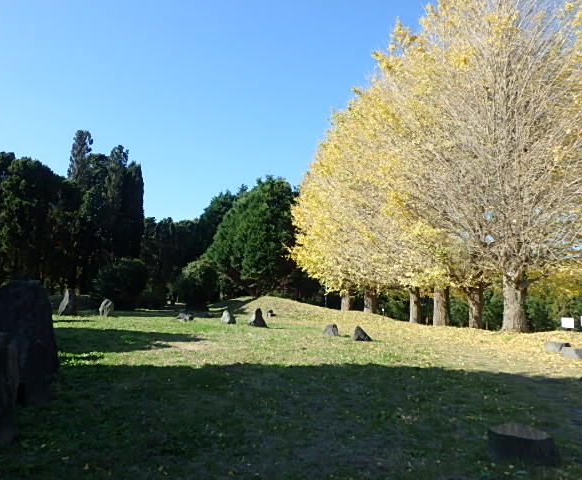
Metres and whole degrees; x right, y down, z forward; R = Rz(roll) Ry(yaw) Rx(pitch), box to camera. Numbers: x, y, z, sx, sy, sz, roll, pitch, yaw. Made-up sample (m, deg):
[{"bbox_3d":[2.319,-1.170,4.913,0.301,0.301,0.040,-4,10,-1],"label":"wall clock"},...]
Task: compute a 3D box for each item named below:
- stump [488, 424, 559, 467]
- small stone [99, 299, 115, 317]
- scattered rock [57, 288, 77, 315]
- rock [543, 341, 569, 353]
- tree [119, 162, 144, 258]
[{"bbox_3d":[2.060,1.798,4.256,0.610,0.208,0.570,0,-5,0],"label":"stump"},{"bbox_3d":[-8.235,3.031,21.573,0.718,0.805,0.500,0,-5,0],"label":"small stone"},{"bbox_3d":[-11.697,3.286,25.262,0.903,1.415,0.677,3,-6,-25],"label":"scattered rock"},{"bbox_3d":[5.957,2.394,10.758,0.508,0.208,0.407,-3,-6,28],"label":"rock"},{"bbox_3d":[-11.713,-0.687,35.197,1.977,10.160,2.000,0,-5,0],"label":"tree"}]

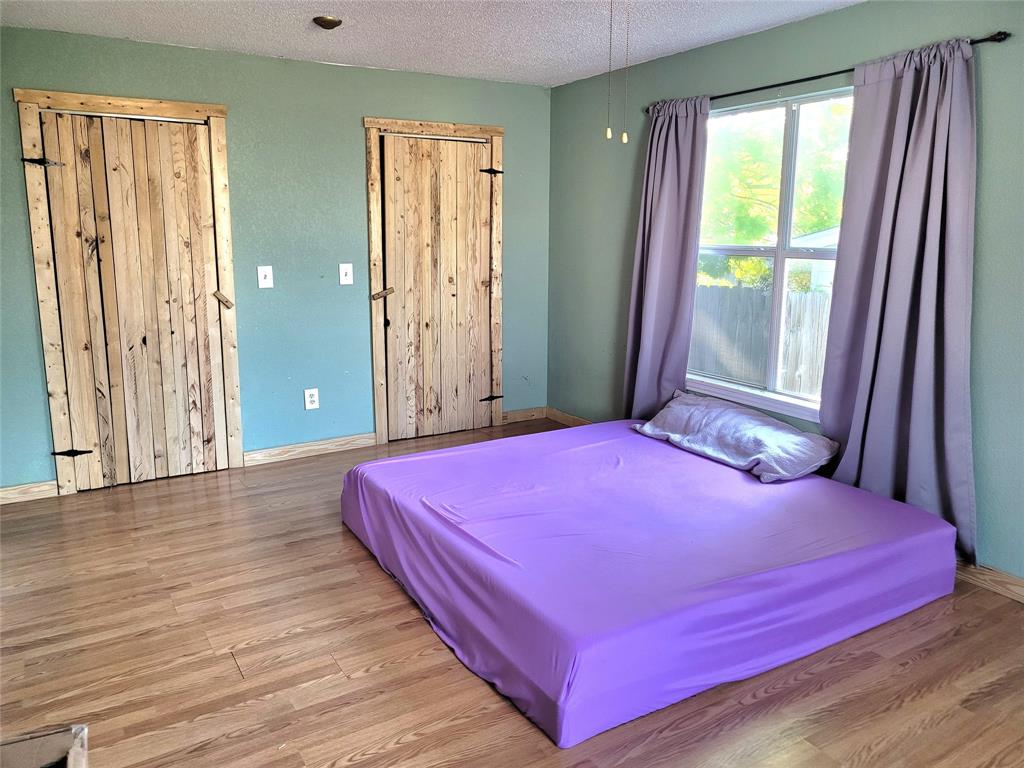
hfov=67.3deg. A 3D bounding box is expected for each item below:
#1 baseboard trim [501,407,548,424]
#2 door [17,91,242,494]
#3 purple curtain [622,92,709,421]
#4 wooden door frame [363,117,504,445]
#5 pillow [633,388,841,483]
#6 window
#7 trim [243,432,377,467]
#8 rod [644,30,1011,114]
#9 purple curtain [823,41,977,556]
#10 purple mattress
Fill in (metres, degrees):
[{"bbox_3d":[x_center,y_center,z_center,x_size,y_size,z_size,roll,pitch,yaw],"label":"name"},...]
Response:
[{"bbox_3d":[0.109,0.257,5.828,0.400,0.090,0.020,-7,13,-30],"label":"baseboard trim"},{"bbox_3d":[-2.079,-0.486,4.340,1.020,2.150,0.070,-7,13,-30],"label":"door"},{"bbox_3d":[0.896,-0.581,4.541,0.140,2.080,0.620,-7,13,-30],"label":"purple curtain"},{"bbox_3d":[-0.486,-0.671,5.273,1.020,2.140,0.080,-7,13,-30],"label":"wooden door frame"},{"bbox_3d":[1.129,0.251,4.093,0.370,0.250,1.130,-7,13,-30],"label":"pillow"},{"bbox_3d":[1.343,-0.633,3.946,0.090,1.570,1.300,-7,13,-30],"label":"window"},{"bbox_3d":[-1.295,0.427,5.007,0.870,0.093,0.020,-7,13,-30],"label":"trim"},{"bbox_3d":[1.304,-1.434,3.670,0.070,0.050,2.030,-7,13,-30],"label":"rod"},{"bbox_3d":[1.670,-0.321,3.271,0.140,2.080,0.740,-7,13,-30],"label":"purple curtain"},{"bbox_3d":[0.459,0.635,3.525,1.940,0.285,2.050,-7,13,-30],"label":"purple mattress"}]

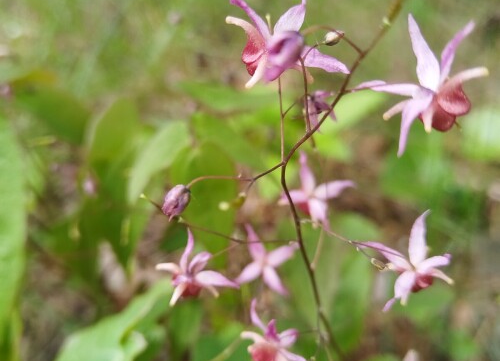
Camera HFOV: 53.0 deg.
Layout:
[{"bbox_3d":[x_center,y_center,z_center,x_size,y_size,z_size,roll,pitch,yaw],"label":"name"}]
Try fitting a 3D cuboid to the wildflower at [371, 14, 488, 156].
[{"bbox_3d":[0.062,-0.033,0.172,0.040,0.027,0.036,-49,39,6],"label":"wildflower"}]

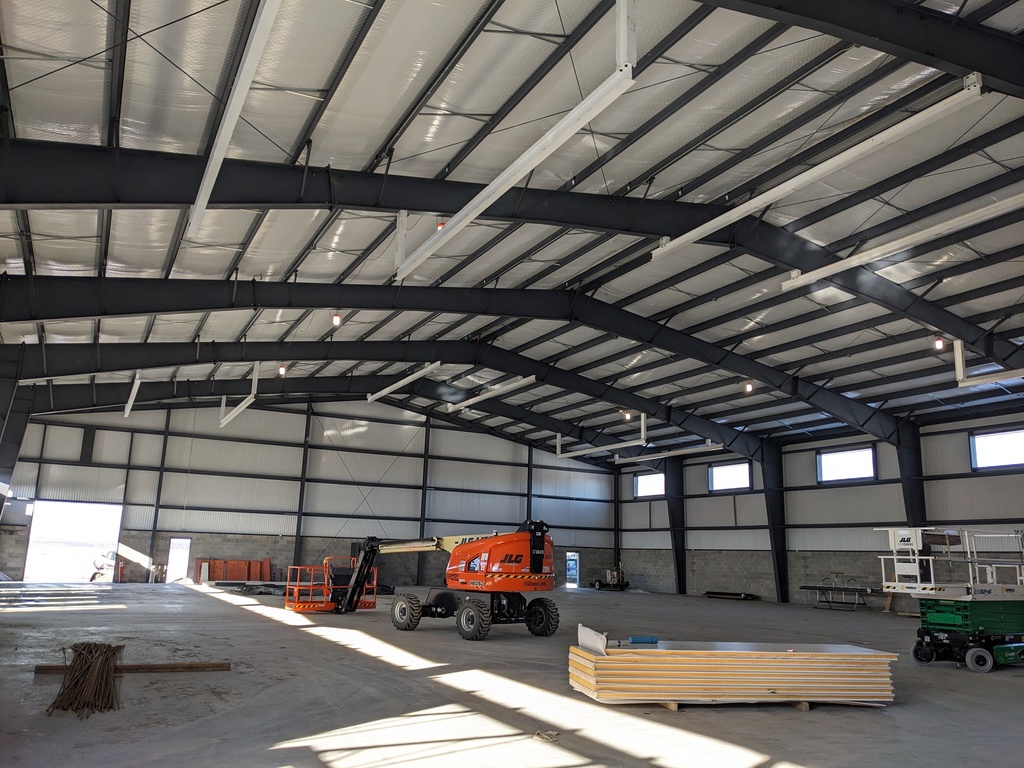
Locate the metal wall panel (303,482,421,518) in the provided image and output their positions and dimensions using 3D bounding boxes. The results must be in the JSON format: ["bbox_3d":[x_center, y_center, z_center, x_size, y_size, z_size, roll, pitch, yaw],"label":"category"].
[{"bbox_3d":[-8.282,6.635,44.847,6.850,1.600,0.100,8,-14,-27],"label":"metal wall panel"}]

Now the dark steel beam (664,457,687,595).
[{"bbox_3d":[9.515,8.139,46.139,1.180,7.700,0.280,8,-14,-27],"label":"dark steel beam"}]

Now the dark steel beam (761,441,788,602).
[{"bbox_3d":[13.036,6.792,39.516,1.180,7.760,0.280,8,-14,-27],"label":"dark steel beam"}]

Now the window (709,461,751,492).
[{"bbox_3d":[11.902,5.111,43.670,0.200,1.520,3.100,8,-14,-27],"label":"window"}]

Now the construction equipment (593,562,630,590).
[{"bbox_3d":[5.825,11.358,47.360,1.700,1.700,1.600,8,-14,-27],"label":"construction equipment"}]

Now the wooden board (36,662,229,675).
[{"bbox_3d":[-5.428,4.131,11.580,2.590,0.090,0.100,6,-13,-19],"label":"wooden board"}]

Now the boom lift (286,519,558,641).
[{"bbox_3d":[-2.510,4.937,20.918,2.450,2.620,8.860,12,-16,-41],"label":"boom lift"}]

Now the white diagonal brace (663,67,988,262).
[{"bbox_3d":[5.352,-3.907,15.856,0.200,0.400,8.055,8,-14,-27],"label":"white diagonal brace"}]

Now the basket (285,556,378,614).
[{"bbox_3d":[-5.257,5.912,23.654,2.460,1.460,0.920,12,-16,-41],"label":"basket"}]

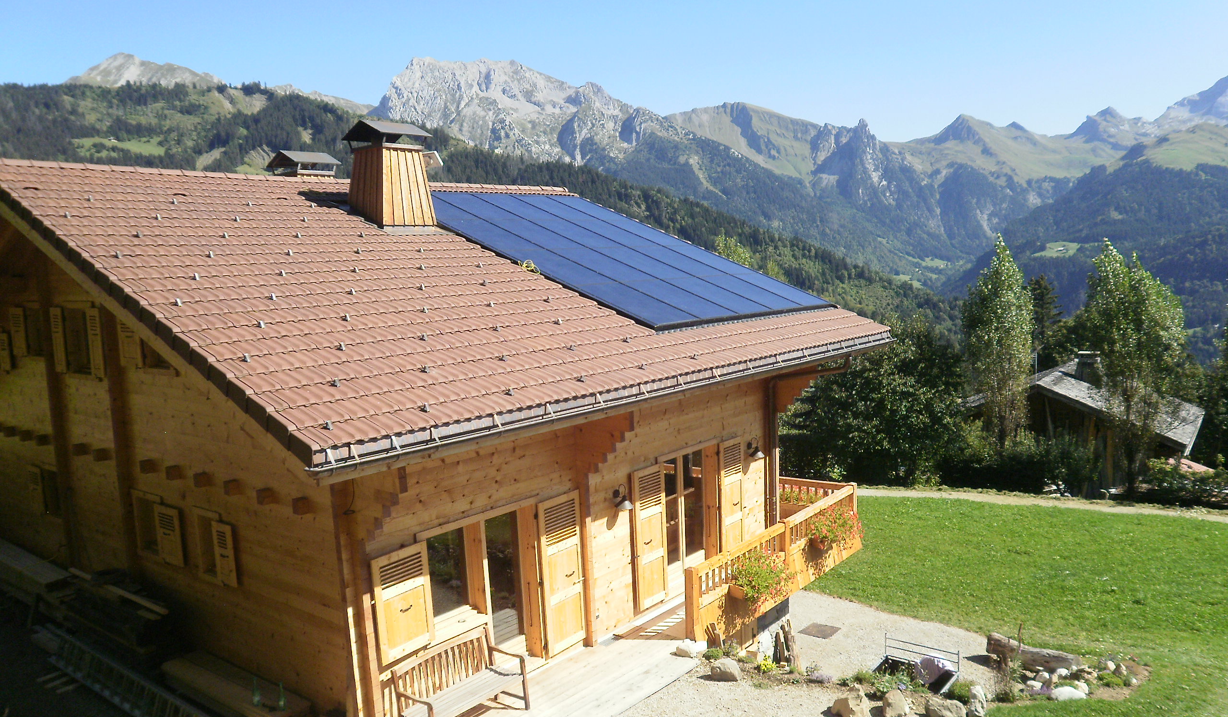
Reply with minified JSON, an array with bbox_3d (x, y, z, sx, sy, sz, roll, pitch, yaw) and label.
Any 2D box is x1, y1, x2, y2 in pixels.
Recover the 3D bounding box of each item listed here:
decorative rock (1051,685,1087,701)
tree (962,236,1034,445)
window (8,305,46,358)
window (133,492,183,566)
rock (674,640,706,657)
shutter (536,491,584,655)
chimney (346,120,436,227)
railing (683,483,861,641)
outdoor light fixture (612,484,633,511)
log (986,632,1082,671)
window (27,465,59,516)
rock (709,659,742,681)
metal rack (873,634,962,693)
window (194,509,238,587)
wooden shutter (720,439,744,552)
[{"bbox_3d":[6.104,4.499,12.393,0.490,0.200,0.300,1,7,26],"label":"decorative rock"},{"bbox_3d":[12.613,-0.035,30.310,2.100,7.967,2.100,0,7,23],"label":"tree"},{"bbox_3d":[-9.562,-0.454,14.971,1.450,0.870,0.160,3,8,39],"label":"window"},{"bbox_3d":[-6.208,2.301,12.567,1.280,0.860,0.130,3,8,39],"label":"window"},{"bbox_3d":[1.020,3.886,12.329,0.430,0.220,0.300,-2,6,4],"label":"rock"},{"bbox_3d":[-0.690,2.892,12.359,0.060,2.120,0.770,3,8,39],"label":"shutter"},{"bbox_3d":[-3.745,-3.013,15.287,1.040,1.700,1.070,3,8,39],"label":"chimney"},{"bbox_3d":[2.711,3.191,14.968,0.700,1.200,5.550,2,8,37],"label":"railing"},{"bbox_3d":[0.152,2.001,13.193,0.300,0.360,0.240,3,8,39],"label":"outdoor light fixture"},{"bbox_3d":[7.203,5.034,15.769,1.480,0.340,0.350,3,8,39],"label":"log"},{"bbox_3d":[-9.387,2.175,15.190,1.280,0.820,0.130,3,8,39],"label":"window"},{"bbox_3d":[1.476,4.045,12.119,0.400,0.270,0.300,-2,7,6],"label":"rock"},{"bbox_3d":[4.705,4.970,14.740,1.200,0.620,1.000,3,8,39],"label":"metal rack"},{"bbox_3d":[-5.036,2.385,11.582,0.950,0.930,0.160,3,8,39],"label":"window"},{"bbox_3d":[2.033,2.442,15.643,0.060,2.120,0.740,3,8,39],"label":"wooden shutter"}]

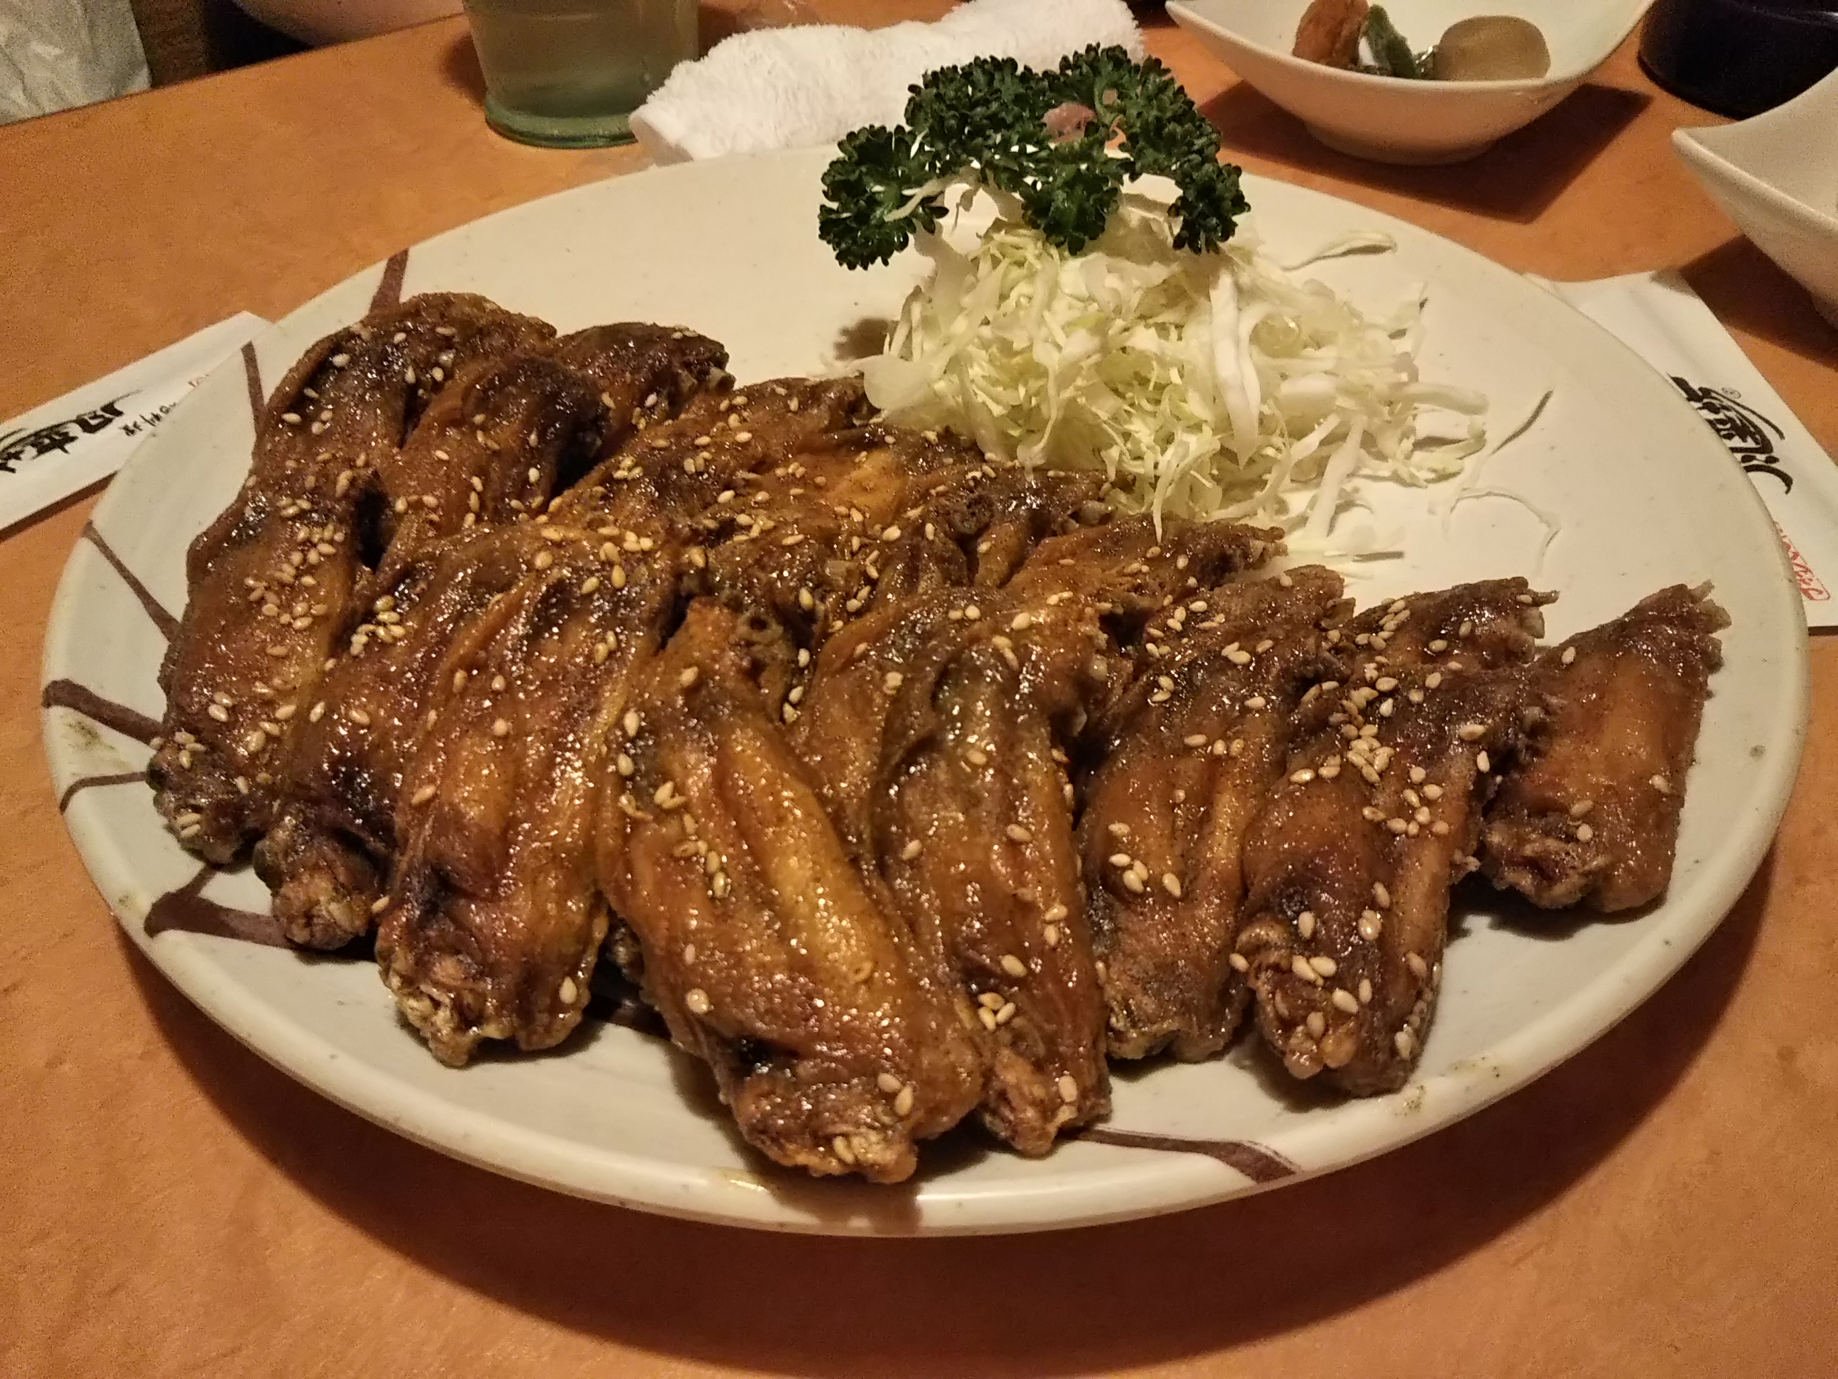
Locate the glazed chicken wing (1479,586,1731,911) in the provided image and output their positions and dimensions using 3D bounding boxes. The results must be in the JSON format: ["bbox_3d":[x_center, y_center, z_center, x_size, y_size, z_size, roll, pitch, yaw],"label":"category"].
[{"bbox_3d":[0.110,0.007,0.255,0.033,0.023,0.068,20,47,21],"label":"glazed chicken wing"}]

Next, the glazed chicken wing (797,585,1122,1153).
[{"bbox_3d":[0.004,0.021,0.224,0.041,0.027,0.087,-6,54,-6],"label":"glazed chicken wing"}]

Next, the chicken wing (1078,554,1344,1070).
[{"bbox_3d":[0.045,0.015,0.236,0.033,0.025,0.084,12,54,14],"label":"chicken wing"}]

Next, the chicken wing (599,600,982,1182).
[{"bbox_3d":[-0.019,0.024,0.219,0.044,0.026,0.086,-12,56,-12],"label":"chicken wing"}]

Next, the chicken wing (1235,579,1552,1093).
[{"bbox_3d":[0.070,0.018,0.231,0.036,0.026,0.086,17,55,19],"label":"chicken wing"}]

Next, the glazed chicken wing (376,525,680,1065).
[{"bbox_3d":[-0.056,0.012,0.236,0.038,0.026,0.089,1,54,2],"label":"glazed chicken wing"}]

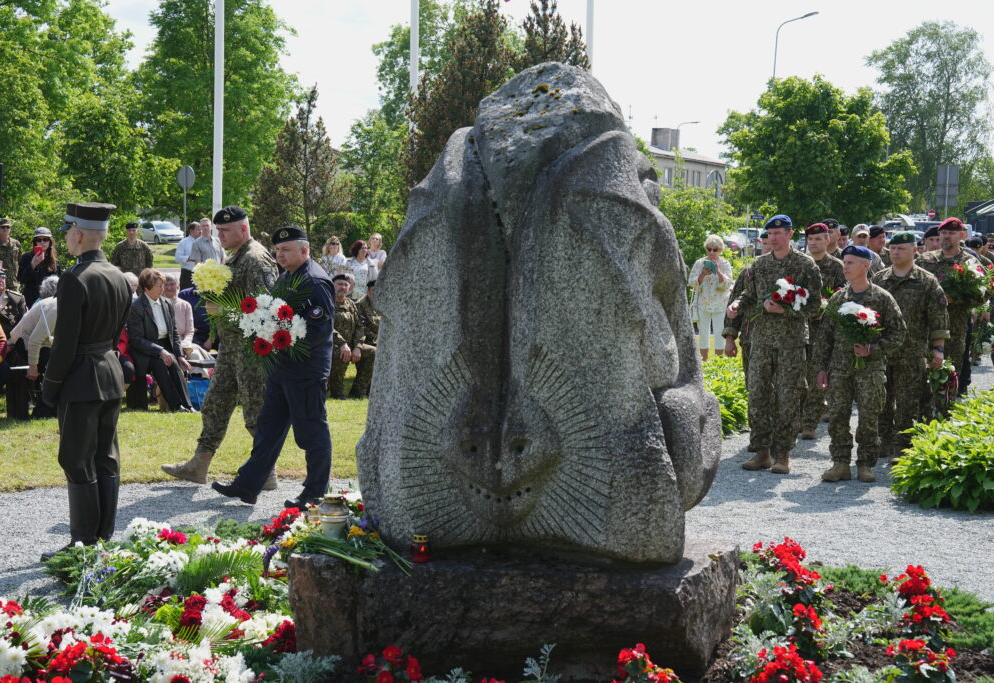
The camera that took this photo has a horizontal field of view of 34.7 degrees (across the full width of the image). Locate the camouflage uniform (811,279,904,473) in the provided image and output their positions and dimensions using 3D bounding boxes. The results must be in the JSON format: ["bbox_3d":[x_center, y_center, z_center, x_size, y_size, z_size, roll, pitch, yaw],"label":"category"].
[{"bbox_3d":[2.583,0.226,11.350,0.620,1.320,0.450,3,5,29],"label":"camouflage uniform"}]

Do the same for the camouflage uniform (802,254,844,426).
[{"bbox_3d":[2.869,0.009,14.000,0.580,1.560,0.360,3,4,18],"label":"camouflage uniform"}]

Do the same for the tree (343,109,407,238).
[{"bbox_3d":[-2.572,-2.842,34.000,2.000,4.300,2.000,1,4,0],"label":"tree"}]

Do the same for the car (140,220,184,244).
[{"bbox_3d":[-22.477,-7.185,105.000,1.800,1.520,4.300,-3,6,-43],"label":"car"}]

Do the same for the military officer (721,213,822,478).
[{"bbox_3d":[2.023,0.020,11.700,0.660,1.870,0.500,3,5,27],"label":"military officer"}]

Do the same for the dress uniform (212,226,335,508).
[{"bbox_3d":[-1.418,0.127,10.200,0.750,1.770,0.600,-1,5,-24],"label":"dress uniform"}]

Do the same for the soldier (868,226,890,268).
[{"bbox_3d":[3.910,-0.232,16.200,0.580,1.800,0.420,2,4,14],"label":"soldier"}]

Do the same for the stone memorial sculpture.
[{"bbox_3d":[0.215,-0.167,7.200,1.500,2.120,1.000,2,4,11],"label":"stone memorial sculpture"}]

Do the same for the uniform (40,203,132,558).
[{"bbox_3d":[-2.268,0.188,8.800,0.400,1.880,0.520,4,5,37],"label":"uniform"}]

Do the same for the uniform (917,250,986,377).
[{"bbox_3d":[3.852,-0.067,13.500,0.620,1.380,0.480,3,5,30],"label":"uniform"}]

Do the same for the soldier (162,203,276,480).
[{"bbox_3d":[-1.871,0.037,10.700,0.760,1.860,0.580,0,4,-15],"label":"soldier"}]

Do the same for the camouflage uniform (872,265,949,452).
[{"bbox_3d":[3.358,0.139,13.000,0.620,1.530,0.360,3,4,18],"label":"camouflage uniform"}]

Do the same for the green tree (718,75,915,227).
[{"bbox_3d":[9.537,-4.743,48.000,5.900,6.400,5.800,1,4,0],"label":"green tree"}]

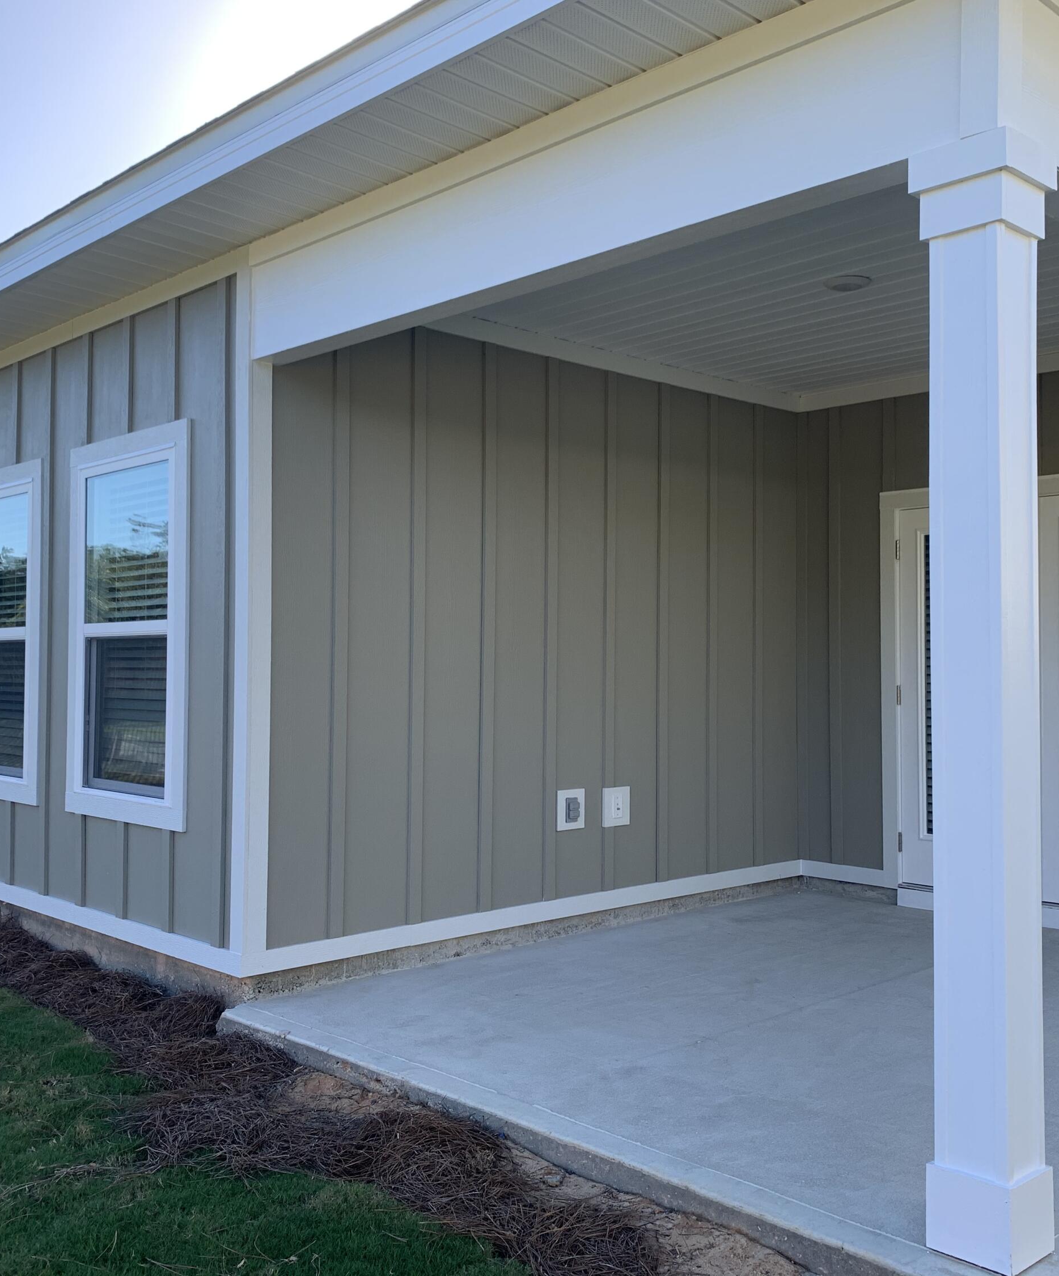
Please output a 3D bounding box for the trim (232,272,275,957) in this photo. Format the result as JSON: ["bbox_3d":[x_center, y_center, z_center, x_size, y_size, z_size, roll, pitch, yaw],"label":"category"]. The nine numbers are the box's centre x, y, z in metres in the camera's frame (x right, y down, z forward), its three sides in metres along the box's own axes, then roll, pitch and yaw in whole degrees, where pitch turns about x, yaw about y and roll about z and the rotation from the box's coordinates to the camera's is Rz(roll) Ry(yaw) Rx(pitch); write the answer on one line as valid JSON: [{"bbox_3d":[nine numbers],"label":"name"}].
[{"bbox_3d":[-1.077,-0.105,4.957,0.108,2.635,0.090,1,-2,-44],"label":"trim"}]

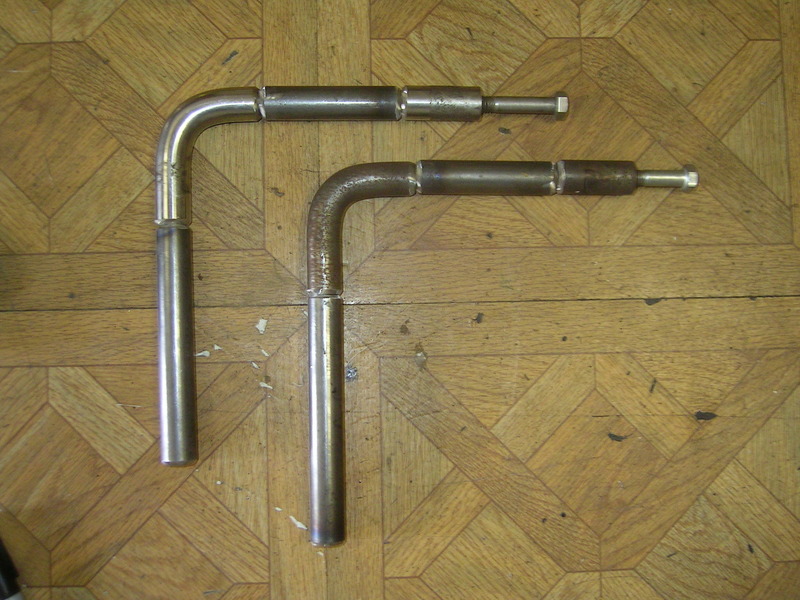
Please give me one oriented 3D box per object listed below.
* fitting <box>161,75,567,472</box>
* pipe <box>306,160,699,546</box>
[{"bbox_3d":[-0.023,-0.021,0.599,0.301,0.025,0.271,-1,87,-2],"label":"fitting"},{"bbox_3d":[0.078,0.035,0.600,0.288,0.025,0.273,0,87,-2],"label":"pipe"}]

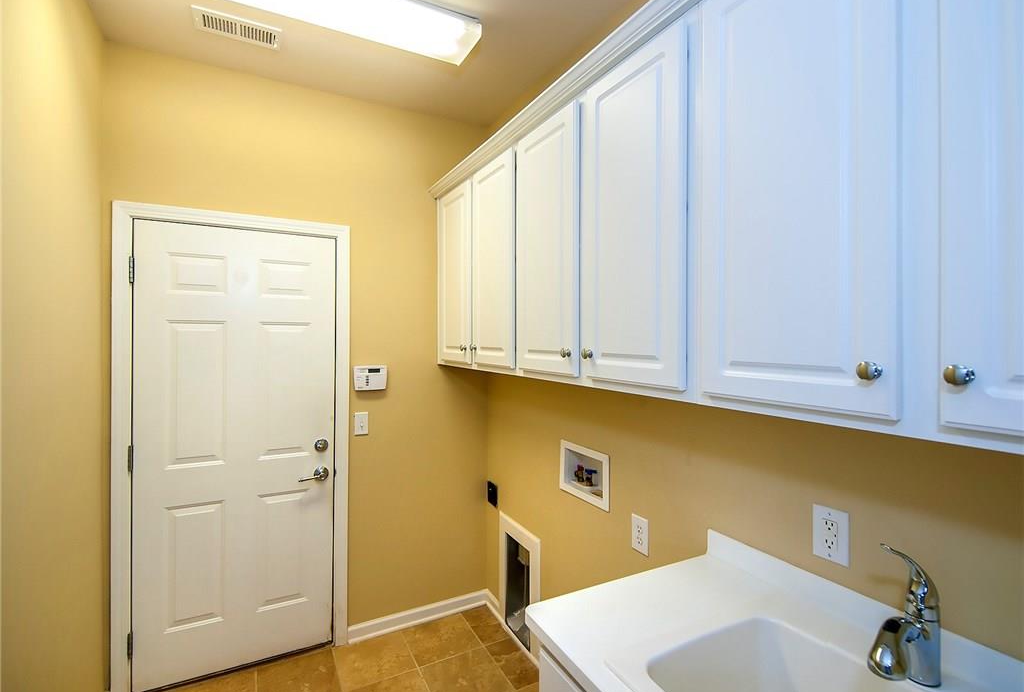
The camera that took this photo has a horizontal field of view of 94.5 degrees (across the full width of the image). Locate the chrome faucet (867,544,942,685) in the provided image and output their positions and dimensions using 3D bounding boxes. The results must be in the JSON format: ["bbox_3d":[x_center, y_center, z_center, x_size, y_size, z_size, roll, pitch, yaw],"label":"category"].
[{"bbox_3d":[0.715,0.486,0.860,0.185,0.275,0.054,0,1,-28],"label":"chrome faucet"}]

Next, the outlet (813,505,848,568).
[{"bbox_3d":[0.739,0.439,1.099,0.009,0.123,0.078,0,1,-28],"label":"outlet"}]

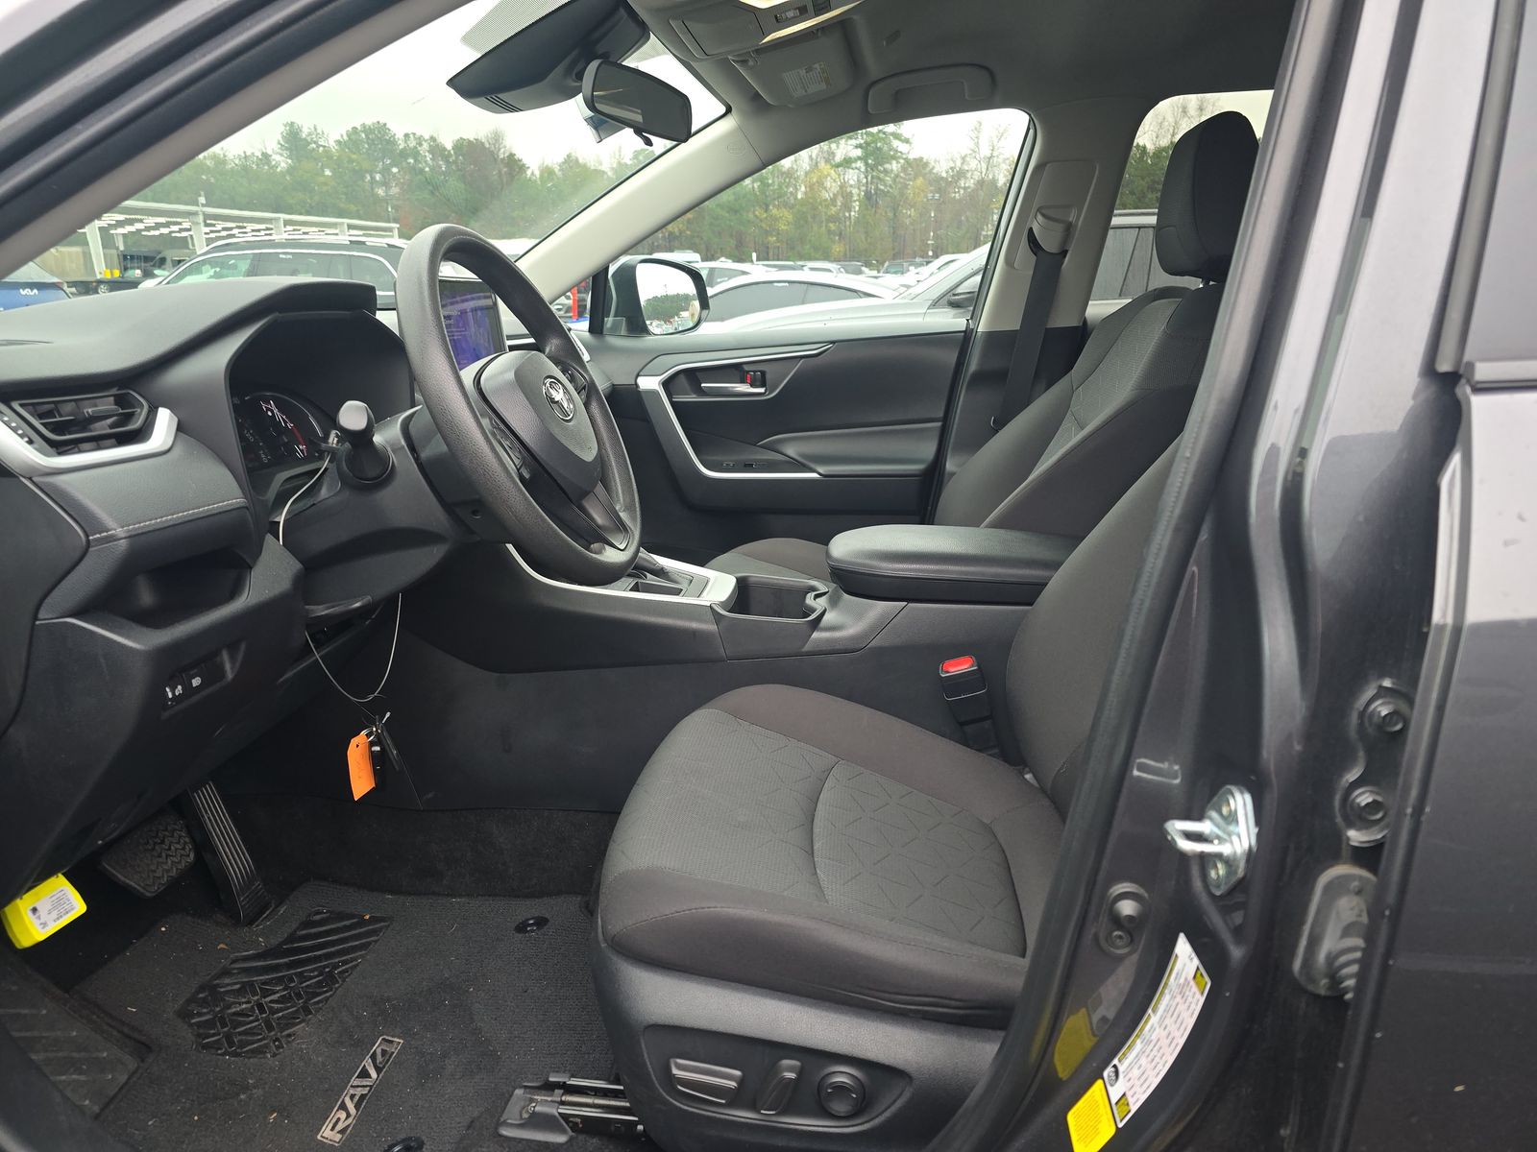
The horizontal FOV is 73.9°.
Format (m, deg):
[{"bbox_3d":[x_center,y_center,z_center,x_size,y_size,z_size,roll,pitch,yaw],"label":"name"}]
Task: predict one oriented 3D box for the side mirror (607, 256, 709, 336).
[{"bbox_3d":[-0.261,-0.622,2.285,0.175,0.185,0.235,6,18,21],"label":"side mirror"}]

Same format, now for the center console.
[{"bbox_3d":[-0.009,0.126,1.449,0.970,0.380,0.280,1,17,7],"label":"center console"}]

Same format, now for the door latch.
[{"bbox_3d":[0.236,0.140,0.555,0.042,0.060,0.036,-2,16,-4],"label":"door latch"}]

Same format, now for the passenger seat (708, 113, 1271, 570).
[{"bbox_3d":[0.301,-0.226,1.693,0.900,0.980,0.530,1,17,7],"label":"passenger seat"}]

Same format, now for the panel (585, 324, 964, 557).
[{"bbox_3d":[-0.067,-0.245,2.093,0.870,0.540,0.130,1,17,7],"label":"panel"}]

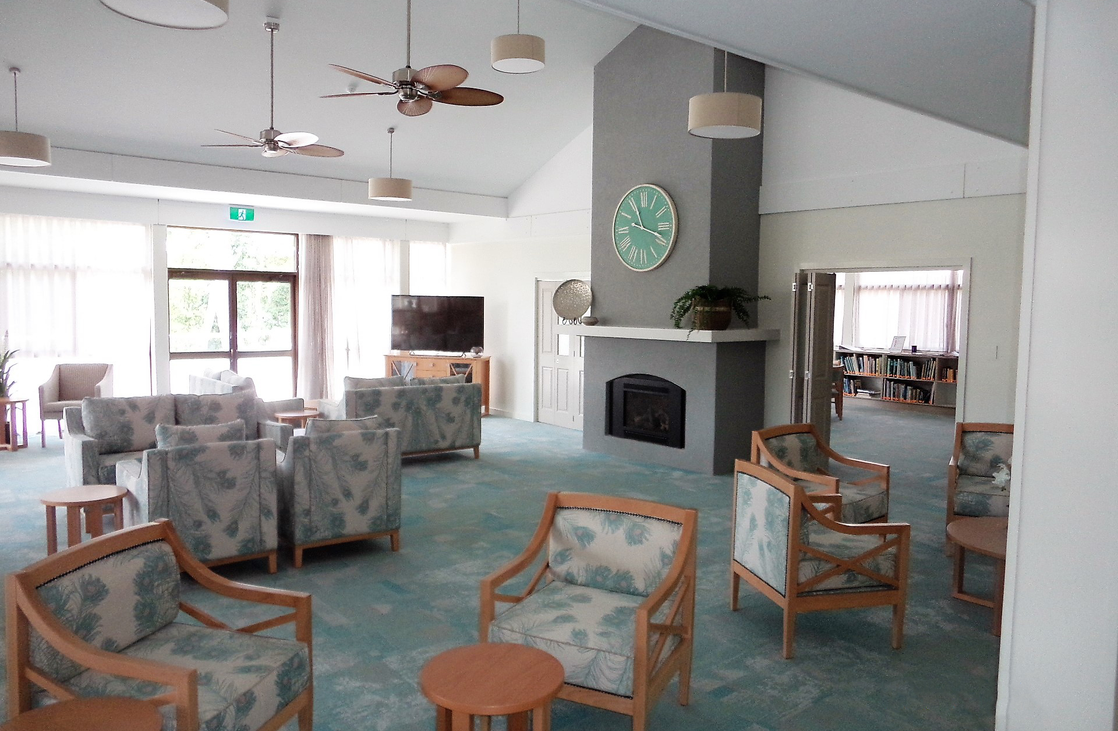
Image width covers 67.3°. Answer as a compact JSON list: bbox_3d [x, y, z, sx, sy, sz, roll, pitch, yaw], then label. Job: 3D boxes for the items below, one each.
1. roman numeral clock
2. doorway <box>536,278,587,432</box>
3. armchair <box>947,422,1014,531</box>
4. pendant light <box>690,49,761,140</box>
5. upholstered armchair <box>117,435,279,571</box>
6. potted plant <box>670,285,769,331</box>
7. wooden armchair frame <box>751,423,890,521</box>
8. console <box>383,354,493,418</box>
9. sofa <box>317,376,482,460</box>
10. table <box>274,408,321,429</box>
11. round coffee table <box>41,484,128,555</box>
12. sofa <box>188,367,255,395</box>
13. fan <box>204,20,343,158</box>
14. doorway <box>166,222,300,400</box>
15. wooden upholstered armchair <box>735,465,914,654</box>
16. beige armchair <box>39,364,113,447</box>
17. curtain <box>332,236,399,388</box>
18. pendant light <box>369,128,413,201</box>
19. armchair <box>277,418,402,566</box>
[{"bbox_3d":[0.921,-1.476,8.994,0.060,0.921,0.914,-4,6,-42],"label":"roman numeral clock"},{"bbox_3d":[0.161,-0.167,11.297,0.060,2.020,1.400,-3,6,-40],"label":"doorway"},{"bbox_3d":[3.140,0.898,5.915,0.701,0.868,0.653,3,5,28],"label":"armchair"},{"bbox_3d":[1.188,-2.019,5.974,0.500,0.708,0.500,1,4,0],"label":"pendant light"},{"bbox_3d":[-2.318,0.883,5.371,0.742,0.861,0.793,-3,6,-39],"label":"upholstered armchair"},{"bbox_3d":[1.564,-0.570,8.238,0.679,0.462,0.794,-4,6,-42],"label":"potted plant"},{"bbox_3d":[1.788,0.895,5.763,0.701,0.868,0.653,-3,6,-40],"label":"wooden armchair frame"},{"bbox_3d":[-1.812,0.303,12.612,1.522,0.873,0.477,2,5,19],"label":"console"},{"bbox_3d":[-1.693,0.598,9.000,1.518,0.865,0.802,-3,6,-35],"label":"sofa"},{"bbox_3d":[-2.592,0.755,8.353,0.450,0.550,0.450,1,4,0],"label":"table"},{"bbox_3d":[-2.749,1.017,4.887,0.450,0.550,0.450,1,4,0],"label":"round coffee table"},{"bbox_3d":[-3.375,0.518,9.139,0.820,0.880,1.500,-3,6,-40],"label":"sofa"},{"bbox_3d":[-2.536,-2.489,7.449,1.297,1.147,1.297,-4,6,-42],"label":"fan"},{"bbox_3d":[-4.264,-0.477,11.168,1.721,2.603,0.106,-4,6,-42],"label":"doorway"},{"bbox_3d":[1.338,0.968,4.399,0.660,0.835,0.665,0,4,-13],"label":"wooden upholstered armchair"},{"bbox_3d":[-5.538,0.456,9.678,0.640,0.860,0.660,0,5,-15],"label":"beige armchair"},{"bbox_3d":[-2.842,-0.595,12.497,1.088,2.544,0.100,-3,6,-40],"label":"curtain"},{"bbox_3d":[-1.919,-2.331,9.645,0.501,0.771,0.501,1,5,0],"label":"pendant light"},{"bbox_3d":[-1.546,0.807,5.761,0.730,0.870,0.800,-2,5,-31],"label":"armchair"}]

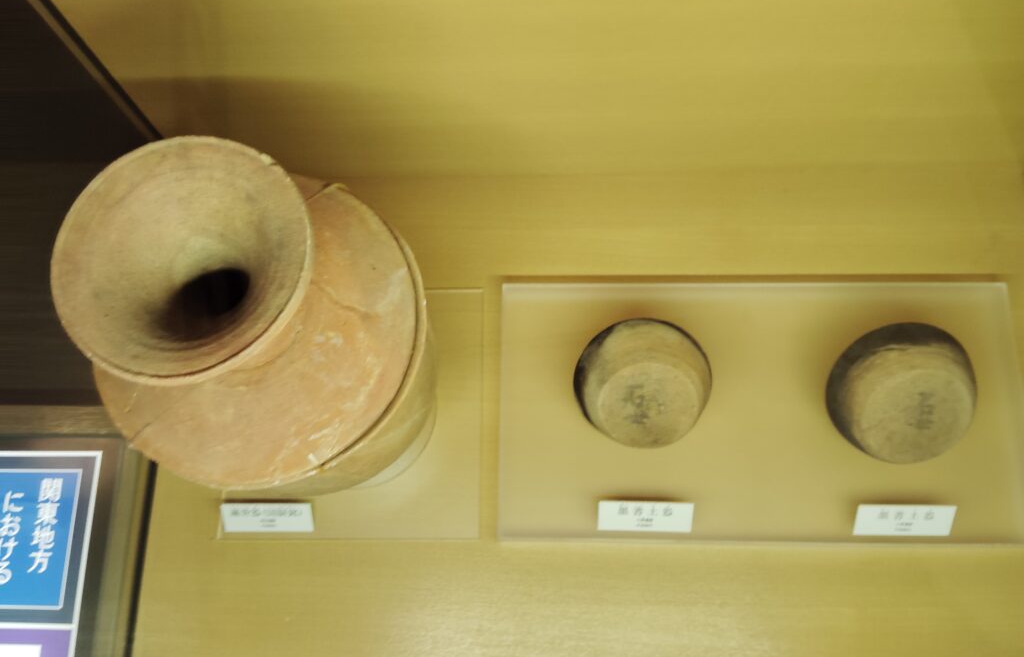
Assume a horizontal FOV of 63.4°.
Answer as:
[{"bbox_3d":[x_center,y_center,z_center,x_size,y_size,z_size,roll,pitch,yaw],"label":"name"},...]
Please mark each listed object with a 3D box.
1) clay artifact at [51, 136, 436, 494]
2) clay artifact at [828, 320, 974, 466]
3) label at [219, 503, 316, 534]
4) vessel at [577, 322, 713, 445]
[{"bbox_3d":[-0.188,0.022,0.717,0.250,0.469,0.250,0,73,1],"label":"clay artifact"},{"bbox_3d":[0.397,0.075,0.831,0.147,0.058,0.147,-3,112,10],"label":"clay artifact"},{"bbox_3d":[-0.260,0.202,0.885,0.096,0.006,0.036,0,113,1],"label":"label"},{"bbox_3d":[0.135,0.066,0.840,0.142,0.055,0.142,-1,113,3],"label":"vessel"}]

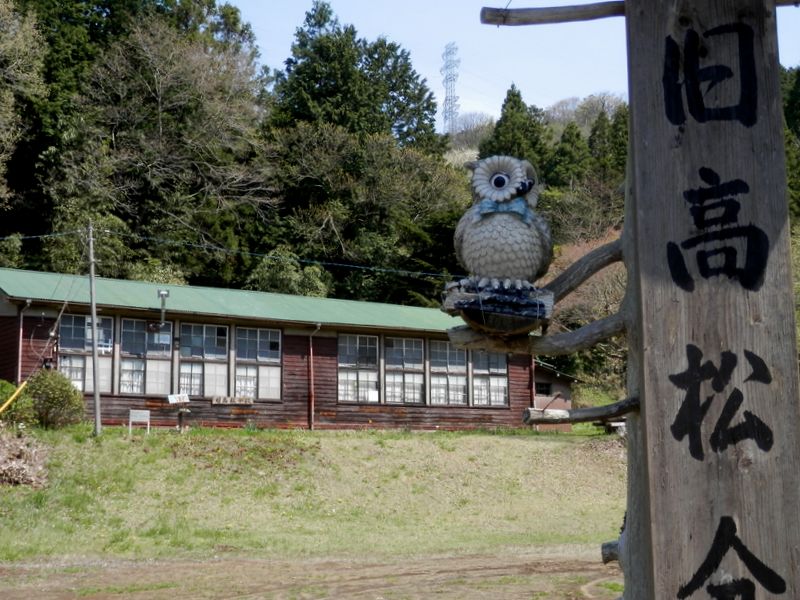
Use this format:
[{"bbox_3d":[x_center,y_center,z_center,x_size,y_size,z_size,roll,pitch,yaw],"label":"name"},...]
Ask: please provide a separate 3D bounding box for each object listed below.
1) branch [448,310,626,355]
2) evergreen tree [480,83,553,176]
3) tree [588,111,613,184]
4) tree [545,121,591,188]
[{"bbox_3d":[0.455,0.108,3.750,0.589,0.147,0.120,0,-8,0],"label":"branch"},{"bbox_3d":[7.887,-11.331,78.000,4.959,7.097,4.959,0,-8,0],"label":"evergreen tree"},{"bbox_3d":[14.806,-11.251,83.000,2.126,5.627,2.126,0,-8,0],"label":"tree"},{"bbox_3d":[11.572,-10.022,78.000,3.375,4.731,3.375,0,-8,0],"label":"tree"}]

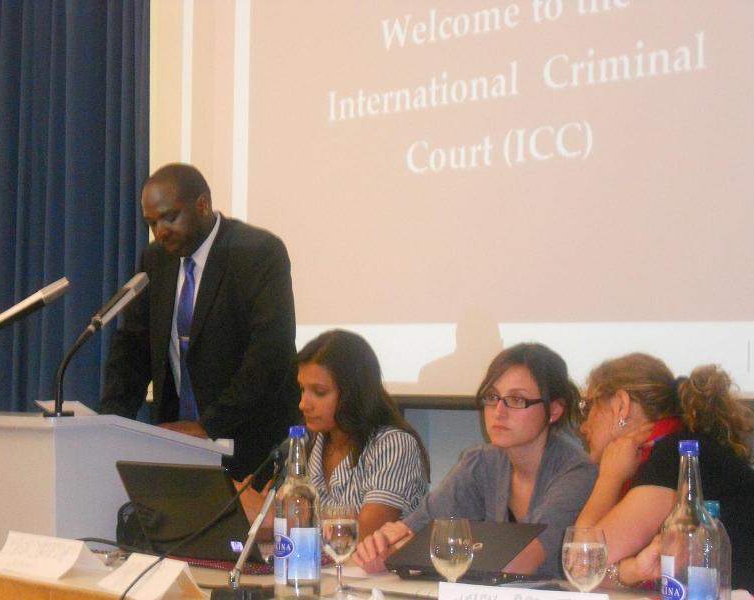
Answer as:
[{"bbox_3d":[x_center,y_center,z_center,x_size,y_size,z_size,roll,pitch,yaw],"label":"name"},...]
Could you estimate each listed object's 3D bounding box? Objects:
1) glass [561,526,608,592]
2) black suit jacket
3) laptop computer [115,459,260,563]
[{"bbox_3d":[0.330,0.447,2.380,0.073,0.170,0.073,0,-3,0],"label":"glass"},{"bbox_3d":[-0.487,0.145,4.120,0.560,0.760,0.420,-2,-3,33],"label":"black suit jacket"},{"bbox_3d":[-0.338,0.462,3.380,0.335,0.235,0.340,-2,-3,35],"label":"laptop computer"}]

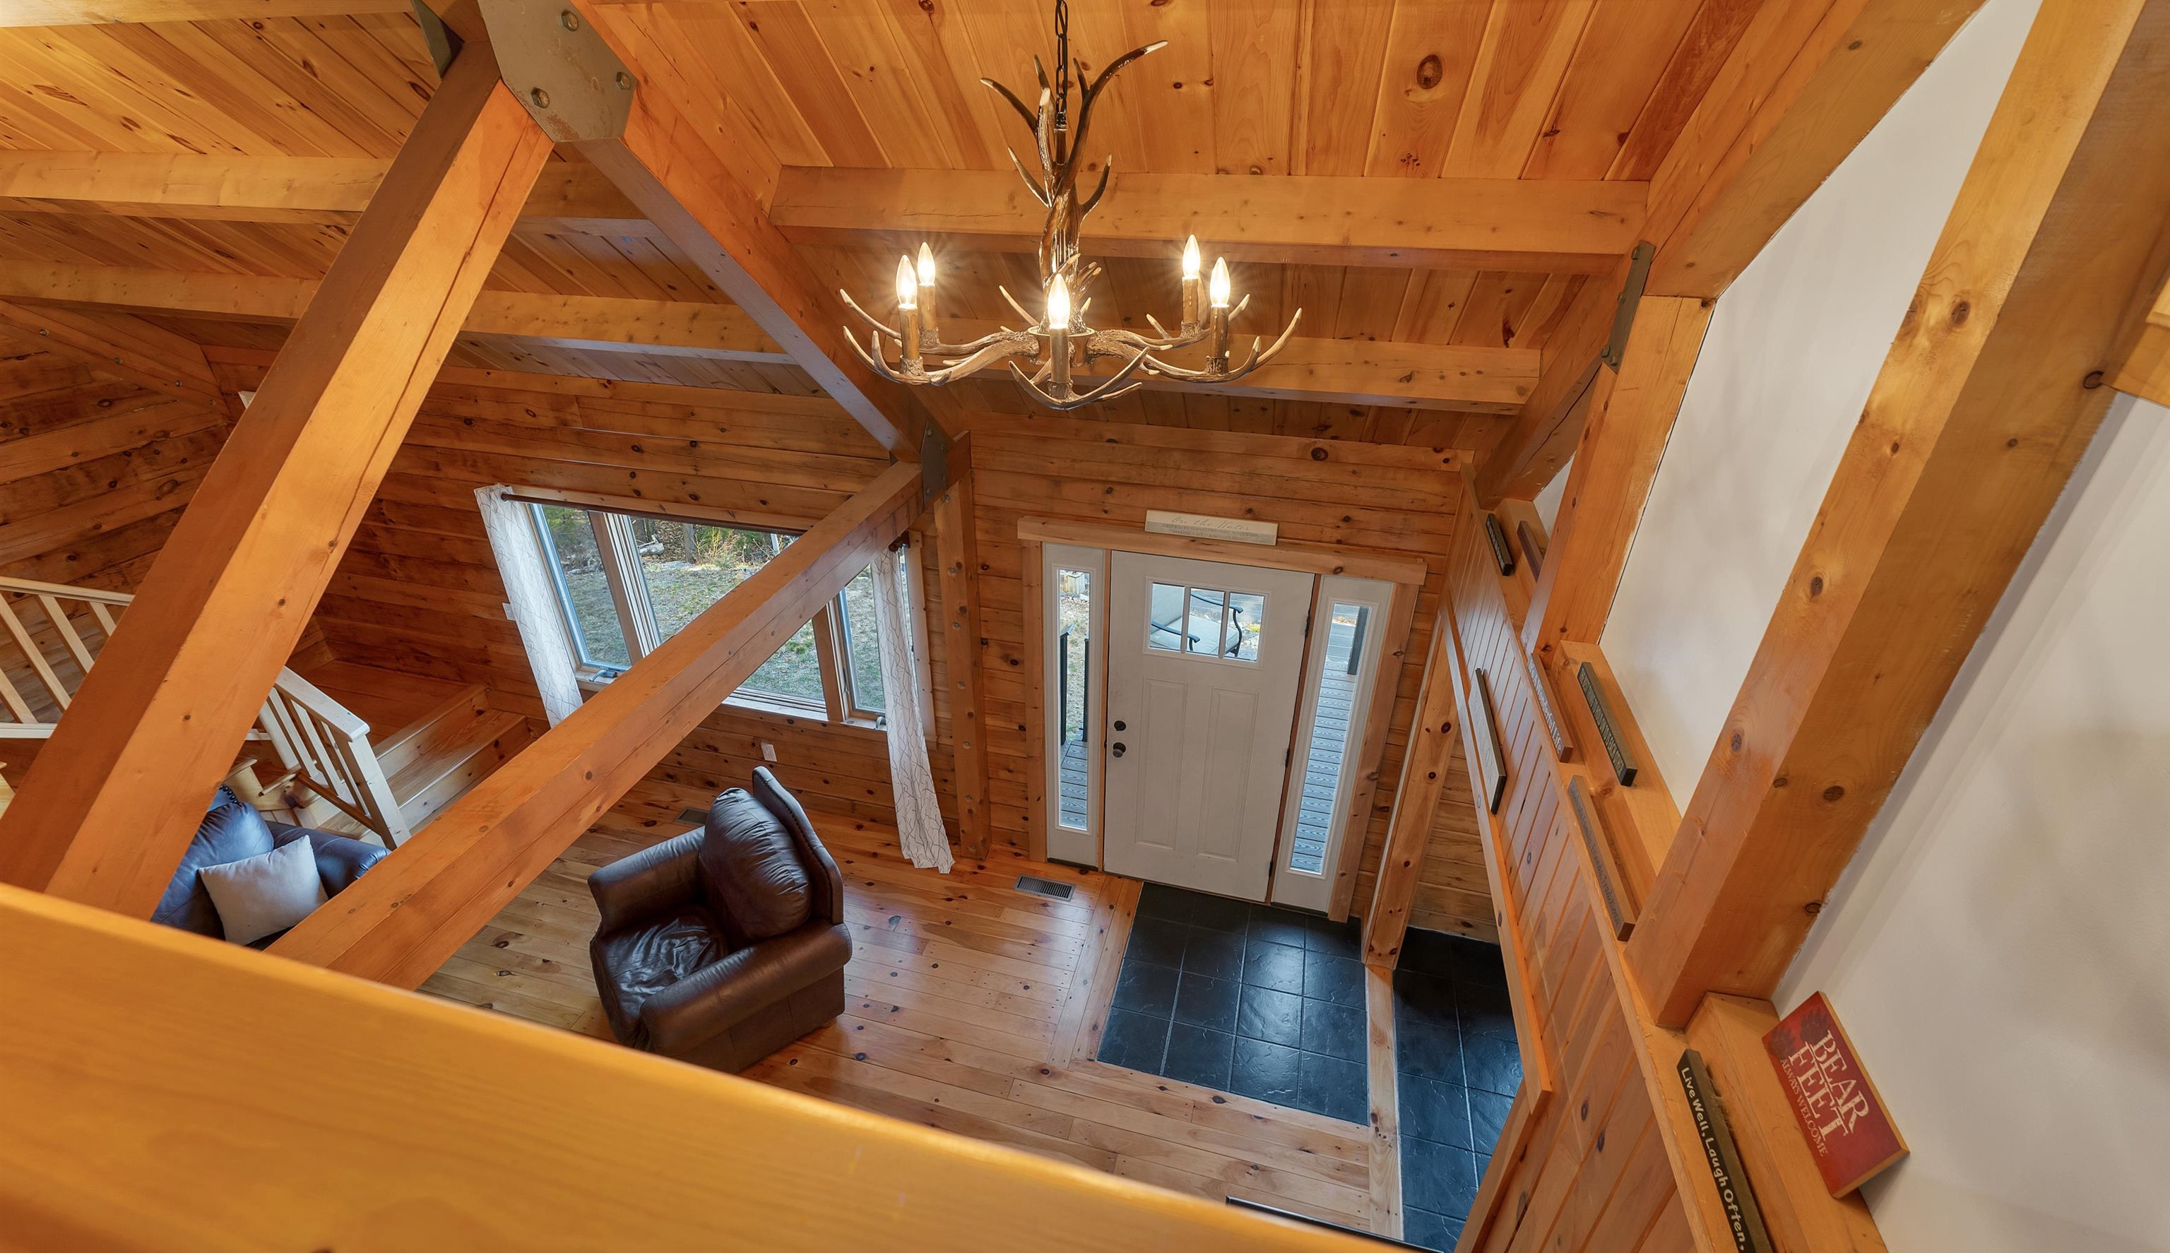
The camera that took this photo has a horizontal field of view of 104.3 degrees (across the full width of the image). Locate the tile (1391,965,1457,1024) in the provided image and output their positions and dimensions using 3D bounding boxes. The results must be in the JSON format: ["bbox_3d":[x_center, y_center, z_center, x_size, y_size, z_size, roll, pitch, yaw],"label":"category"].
[{"bbox_3d":[1.716,1.877,4.238,0.292,0.013,0.288,7,30,13],"label":"tile"}]

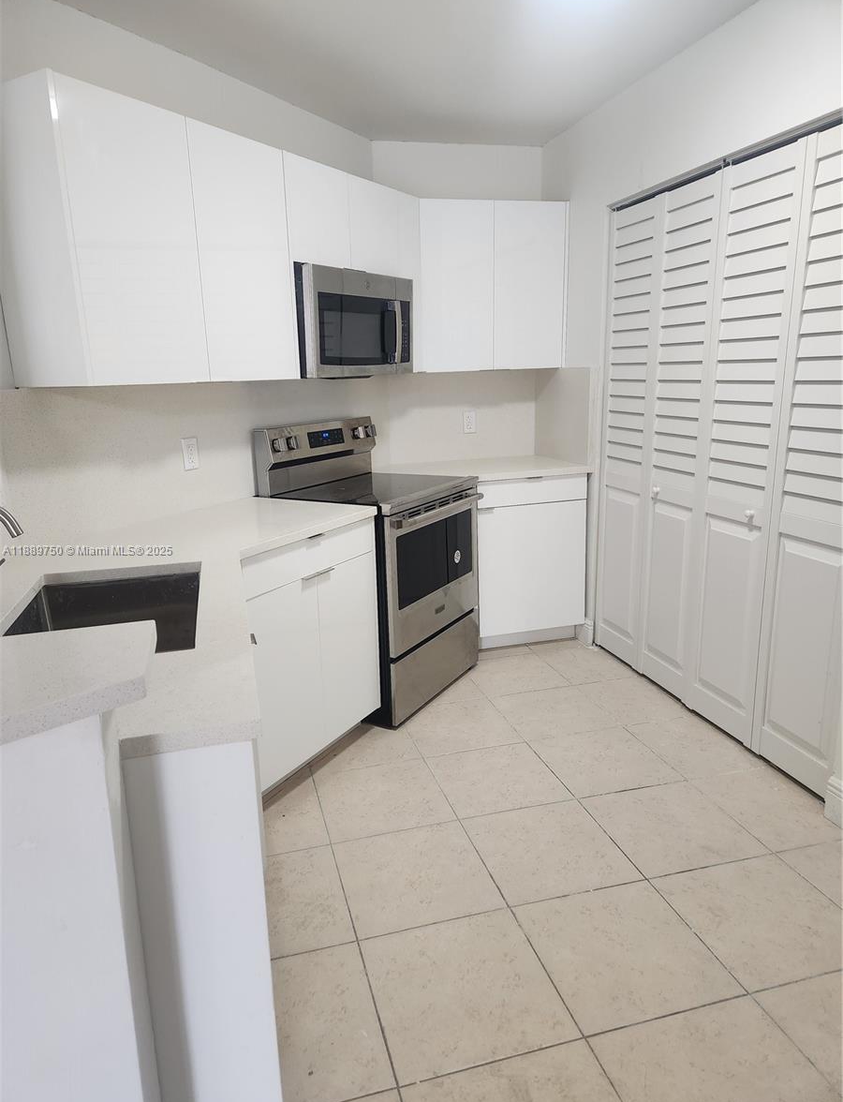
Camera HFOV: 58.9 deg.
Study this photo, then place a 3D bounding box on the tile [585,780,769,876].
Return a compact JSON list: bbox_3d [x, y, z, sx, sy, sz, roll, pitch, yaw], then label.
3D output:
[{"bbox_3d":[0.771,0.854,2.322,0.406,0.010,0.406,-4,14,-15],"label":"tile"}]

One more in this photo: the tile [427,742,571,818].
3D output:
[{"bbox_3d":[0.267,0.805,2.640,0.413,0.010,0.413,-5,14,-15],"label":"tile"}]

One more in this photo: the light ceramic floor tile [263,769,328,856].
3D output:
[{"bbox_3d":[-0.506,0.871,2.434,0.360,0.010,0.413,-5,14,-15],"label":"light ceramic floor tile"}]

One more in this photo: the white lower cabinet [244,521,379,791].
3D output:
[{"bbox_3d":[-0.617,0.341,2.773,0.595,0.870,0.745,7,15,30],"label":"white lower cabinet"}]

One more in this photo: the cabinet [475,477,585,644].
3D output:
[{"bbox_3d":[0.486,0.012,4.051,0.600,0.870,0.610,-5,14,-15],"label":"cabinet"}]

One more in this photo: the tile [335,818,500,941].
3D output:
[{"bbox_3d":[-0.019,0.915,2.107,0.406,0.010,0.406,-4,14,-15],"label":"tile"}]

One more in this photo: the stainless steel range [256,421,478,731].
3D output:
[{"bbox_3d":[-0.190,0.037,3.315,0.692,1.190,0.760,7,15,30],"label":"stainless steel range"}]

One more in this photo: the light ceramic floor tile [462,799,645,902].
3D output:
[{"bbox_3d":[0.374,0.884,2.216,0.406,0.010,0.406,-4,14,-15],"label":"light ceramic floor tile"}]

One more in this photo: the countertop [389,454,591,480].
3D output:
[{"bbox_3d":[0.307,-0.422,3.890,1.002,0.035,0.650,-5,14,-15],"label":"countertop"}]

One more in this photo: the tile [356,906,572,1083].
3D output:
[{"bbox_3d":[0.094,1.007,1.724,0.406,0.010,0.406,-4,14,-15],"label":"tile"}]

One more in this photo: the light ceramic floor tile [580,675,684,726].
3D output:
[{"bbox_3d":[0.944,0.647,3.244,0.395,0.010,0.413,-5,14,-15],"label":"light ceramic floor tile"}]

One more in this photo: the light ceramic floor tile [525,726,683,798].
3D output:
[{"bbox_3d":[0.656,0.762,2.706,0.406,0.010,0.406,-4,14,-15],"label":"light ceramic floor tile"}]

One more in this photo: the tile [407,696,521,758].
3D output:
[{"bbox_3d":[0.154,0.714,3.034,0.413,0.010,0.413,-5,14,-15],"label":"tile"}]

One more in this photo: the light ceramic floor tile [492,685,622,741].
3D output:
[{"bbox_3d":[0.541,0.670,3.091,0.406,0.010,0.406,-4,14,-15],"label":"light ceramic floor tile"}]

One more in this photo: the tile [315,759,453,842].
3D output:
[{"bbox_3d":[-0.131,0.823,2.489,0.406,0.010,0.406,-4,14,-15],"label":"tile"}]

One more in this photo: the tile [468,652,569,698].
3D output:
[{"bbox_3d":[0.426,0.578,3.476,0.406,0.010,0.406,-4,14,-15],"label":"tile"}]

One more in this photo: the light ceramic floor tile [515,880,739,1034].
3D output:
[{"bbox_3d":[0.488,0.977,1.832,0.406,0.010,0.406,-4,14,-15],"label":"light ceramic floor tile"}]

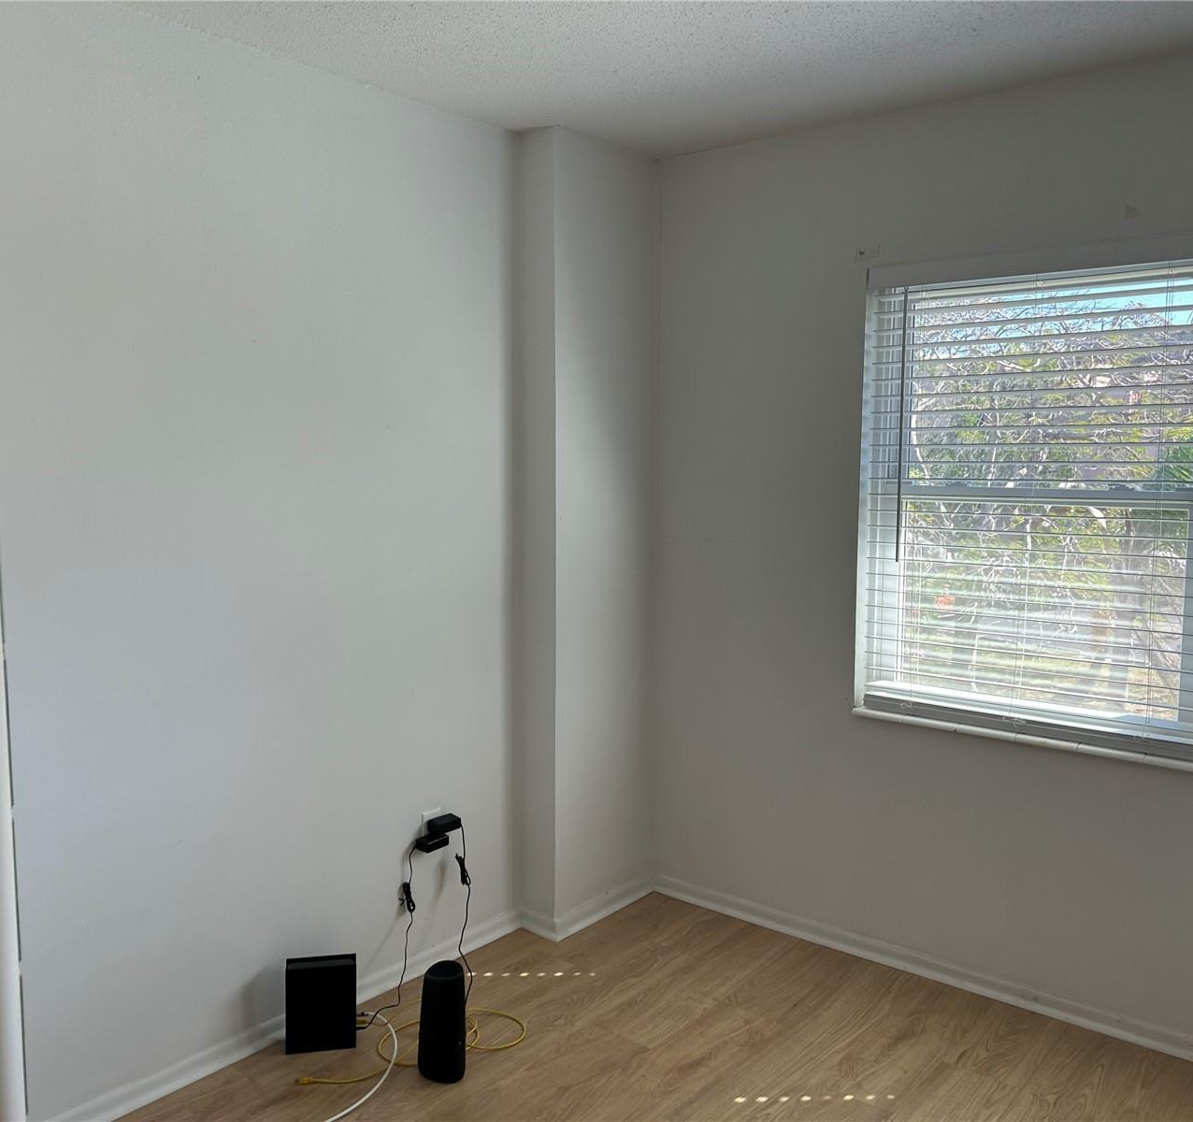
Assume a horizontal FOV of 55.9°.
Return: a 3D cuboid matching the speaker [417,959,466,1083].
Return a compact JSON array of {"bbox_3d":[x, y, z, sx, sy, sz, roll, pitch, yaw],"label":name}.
[{"bbox_3d":[-0.366,1.087,2.657,0.115,0.258,0.115,-1,6,-8],"label":"speaker"}]

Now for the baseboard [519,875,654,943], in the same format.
[{"bbox_3d":[-0.018,1.090,3.618,0.140,0.068,0.500,5,7,40],"label":"baseboard"}]

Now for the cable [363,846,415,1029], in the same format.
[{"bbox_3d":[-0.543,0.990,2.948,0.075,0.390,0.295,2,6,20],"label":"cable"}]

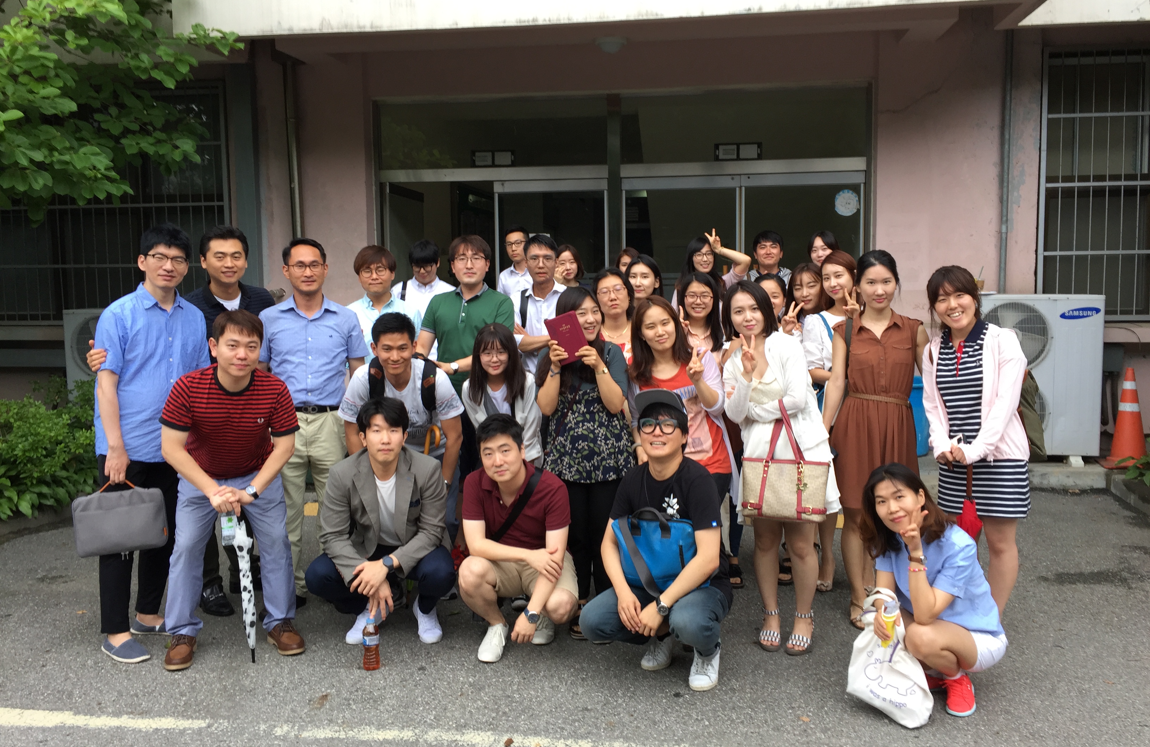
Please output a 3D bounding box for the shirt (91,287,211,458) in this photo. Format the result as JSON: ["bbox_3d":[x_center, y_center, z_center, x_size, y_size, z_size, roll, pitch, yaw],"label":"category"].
[{"bbox_3d":[-1.796,-0.009,4.085,0.460,0.720,0.270,-4,6,-33],"label":"shirt"}]

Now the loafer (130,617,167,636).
[{"bbox_3d":[-1.819,1.103,4.250,0.262,0.075,0.098,1,5,18],"label":"loafer"}]

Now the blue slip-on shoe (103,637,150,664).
[{"bbox_3d":[-1.862,1.125,3.998,0.262,0.075,0.098,3,6,34],"label":"blue slip-on shoe"}]

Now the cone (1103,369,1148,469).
[{"bbox_3d":[4.087,0.300,7.088,0.370,0.710,0.370,0,5,10],"label":"cone"}]

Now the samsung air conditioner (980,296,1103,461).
[{"bbox_3d":[3.424,0.002,7.244,0.935,1.190,0.330,-1,5,1],"label":"samsung air conditioner"}]

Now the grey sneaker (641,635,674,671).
[{"bbox_3d":[0.345,1.058,3.844,0.110,0.120,0.285,1,15,19],"label":"grey sneaker"}]

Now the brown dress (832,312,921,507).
[{"bbox_3d":[1.322,0.150,4.257,0.400,0.850,0.280,1,5,14],"label":"brown dress"}]

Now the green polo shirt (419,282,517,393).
[{"bbox_3d":[-0.532,-0.126,4.878,0.490,0.650,0.290,-1,5,-2],"label":"green polo shirt"}]

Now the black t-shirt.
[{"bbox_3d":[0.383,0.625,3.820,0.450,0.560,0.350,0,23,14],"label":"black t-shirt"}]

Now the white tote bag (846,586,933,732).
[{"bbox_3d":[1.124,1.019,3.440,0.305,0.455,0.150,1,5,21],"label":"white tote bag"}]

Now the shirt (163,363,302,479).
[{"bbox_3d":[-1.434,0.207,4.000,0.530,0.590,0.330,-2,35,-18],"label":"shirt"}]

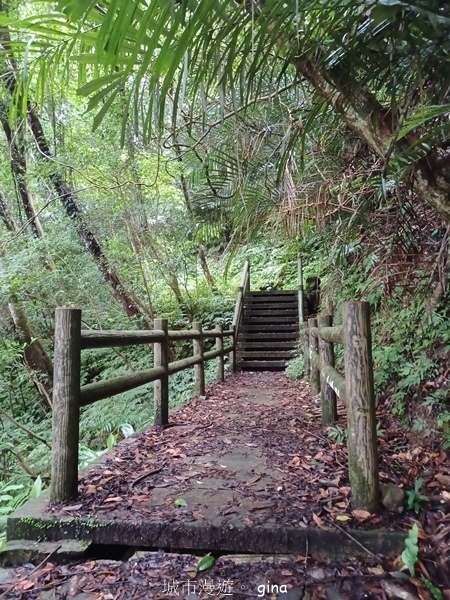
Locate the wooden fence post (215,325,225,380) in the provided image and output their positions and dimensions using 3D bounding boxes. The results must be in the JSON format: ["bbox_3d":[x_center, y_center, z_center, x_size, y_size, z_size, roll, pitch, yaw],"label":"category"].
[{"bbox_3d":[-0.099,0.917,7.460,0.135,1.000,0.135,-2,-4,8],"label":"wooden fence post"}]

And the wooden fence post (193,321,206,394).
[{"bbox_3d":[-0.333,0.789,5.720,0.135,1.000,0.135,-2,-4,8],"label":"wooden fence post"}]

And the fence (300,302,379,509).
[{"bbox_3d":[1.057,0.715,4.950,0.145,1.000,5.904,-2,-4,8],"label":"fence"}]

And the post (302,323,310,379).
[{"bbox_3d":[1.458,0.909,7.800,0.135,1.000,0.135,-2,-4,8],"label":"post"}]

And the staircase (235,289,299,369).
[{"bbox_3d":[1.154,0.652,10.955,1.370,2.020,2.900,-2,-4,8],"label":"staircase"}]

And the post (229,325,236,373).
[{"bbox_3d":[0.165,1.042,9.210,0.135,1.000,0.135,-2,-4,8],"label":"post"}]

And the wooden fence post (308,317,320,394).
[{"bbox_3d":[1.201,0.756,5.800,0.135,1.000,0.135,-2,-4,8],"label":"wooden fence post"}]

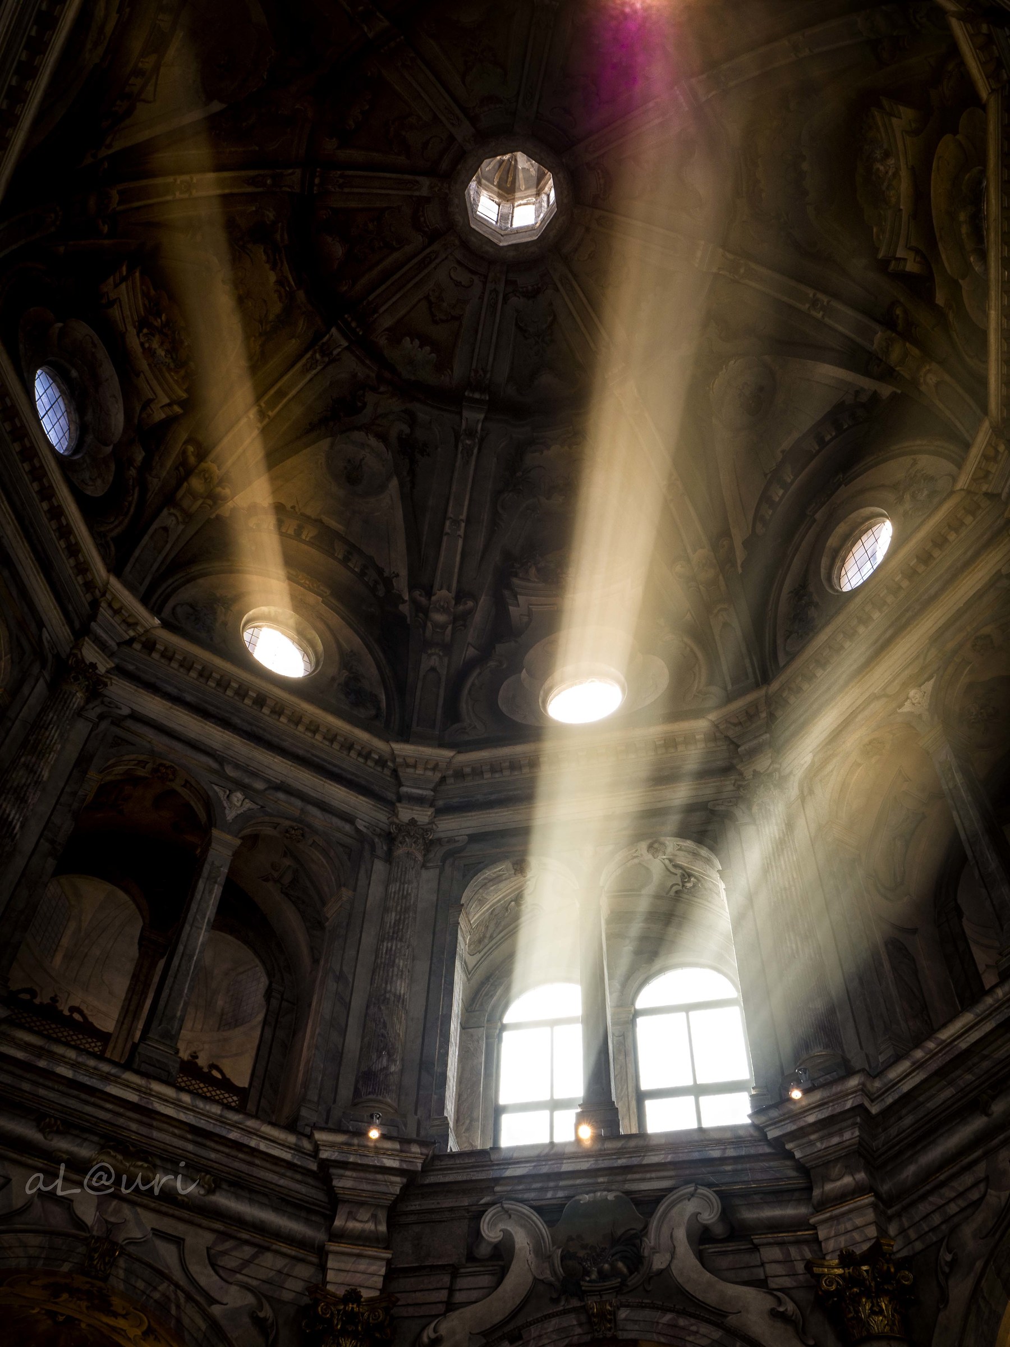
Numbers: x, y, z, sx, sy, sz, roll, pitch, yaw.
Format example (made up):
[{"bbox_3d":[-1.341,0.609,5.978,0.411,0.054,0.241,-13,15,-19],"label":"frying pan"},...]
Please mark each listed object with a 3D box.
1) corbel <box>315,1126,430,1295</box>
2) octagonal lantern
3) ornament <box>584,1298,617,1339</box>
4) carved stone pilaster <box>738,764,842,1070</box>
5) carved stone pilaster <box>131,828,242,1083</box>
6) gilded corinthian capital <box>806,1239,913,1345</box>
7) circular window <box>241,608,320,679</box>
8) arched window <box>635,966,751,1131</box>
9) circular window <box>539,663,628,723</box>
[{"bbox_3d":[-1.590,6.100,13.899,1.417,1.493,0.912,9,-55,-5],"label":"corbel"},{"bbox_3d":[0.076,-8.984,23.552,1.650,0.640,1.650,-9,-54,8],"label":"octagonal lantern"},{"bbox_3d":[1.036,6.992,13.482,0.350,0.448,0.250,-9,-54,8],"label":"ornament"},{"bbox_3d":[3.877,3.219,17.071,0.700,5.440,0.620,-29,-59,21],"label":"carved stone pilaster"},{"bbox_3d":[-4.258,3.844,16.843,0.570,4.640,0.520,28,-57,-18],"label":"carved stone pilaster"},{"bbox_3d":[3.748,6.433,12.902,1.000,0.928,0.850,-29,-59,21],"label":"gilded corinthian capital"},{"bbox_3d":[-4.114,-0.447,22.773,1.630,1.872,0.400,28,-57,-18],"label":"circular window"},{"bbox_3d":[2.738,5.557,18.102,1.620,3.216,0.250,-9,-54,8],"label":"arched window"},{"bbox_3d":[1.476,0.508,22.729,1.600,1.728,0.400,-9,-54,8],"label":"circular window"}]

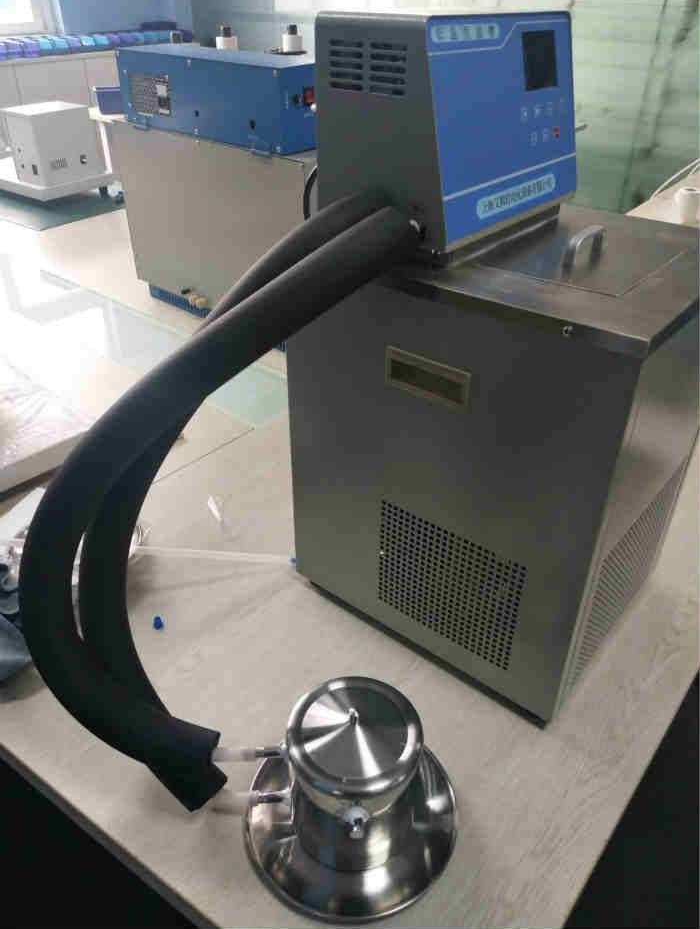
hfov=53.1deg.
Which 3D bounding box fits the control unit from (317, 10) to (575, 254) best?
[{"bbox_3d":[0.129,-0.395,0.797,0.172,0.204,0.304,24,40,32],"label":"control unit"}]

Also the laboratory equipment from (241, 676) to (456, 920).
[{"bbox_3d":[0.002,0.306,0.701,0.222,0.167,0.222,0,34,0],"label":"laboratory equipment"}]

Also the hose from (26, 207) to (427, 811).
[{"bbox_3d":[-0.148,0.027,0.757,0.285,0.563,0.426,24,41,31],"label":"hose"}]

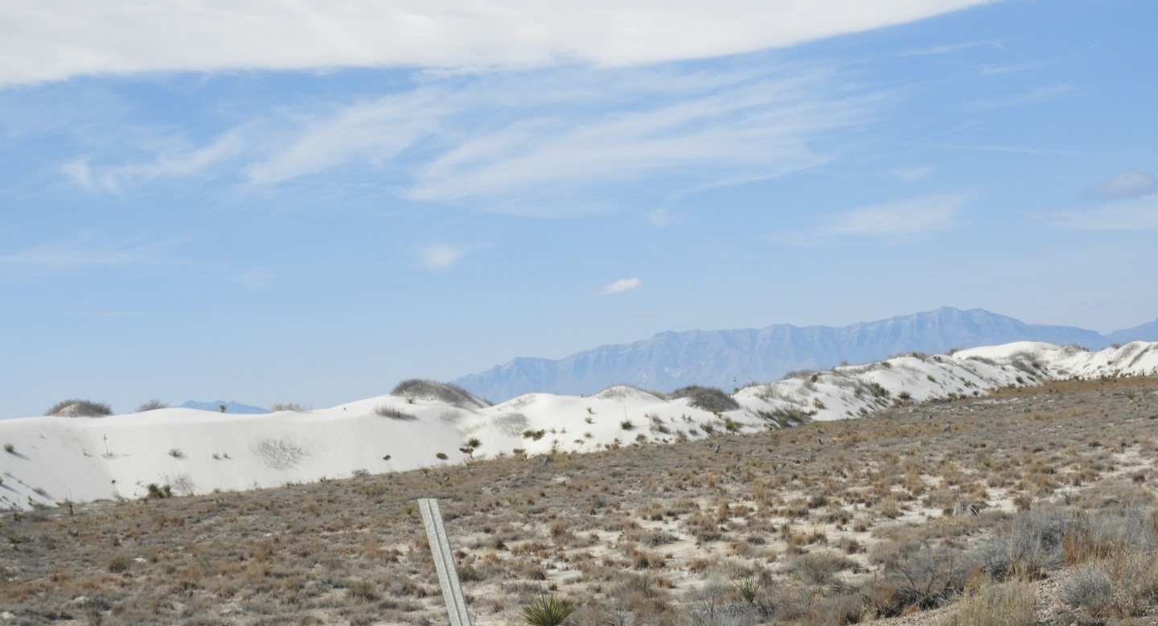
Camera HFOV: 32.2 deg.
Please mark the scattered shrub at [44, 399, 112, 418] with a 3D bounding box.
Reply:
[{"bbox_3d":[-31.213,5.944,125.000,4.100,1.150,3.500,-5,-3,-14],"label":"scattered shrub"}]

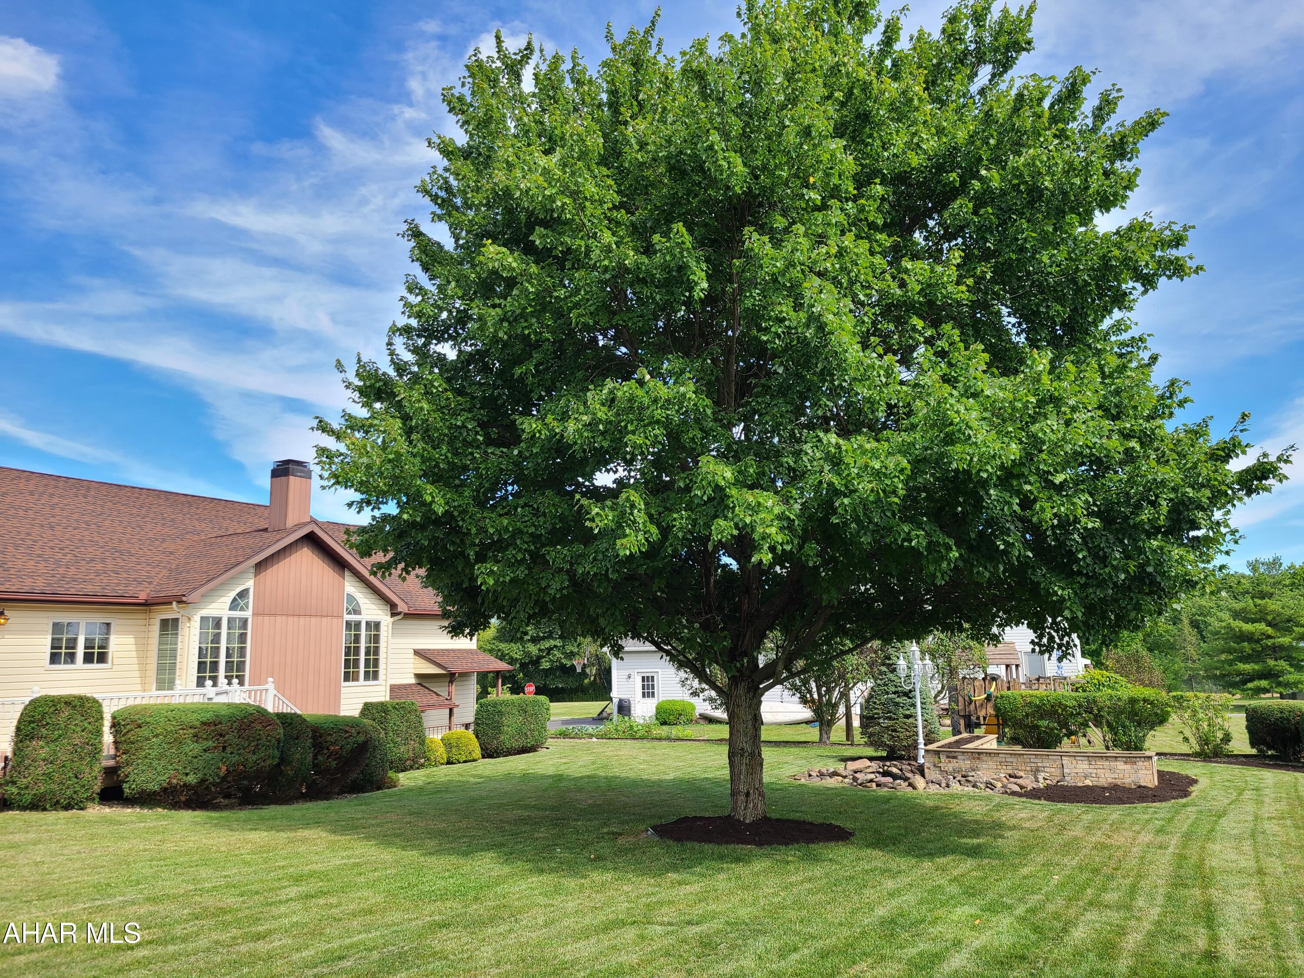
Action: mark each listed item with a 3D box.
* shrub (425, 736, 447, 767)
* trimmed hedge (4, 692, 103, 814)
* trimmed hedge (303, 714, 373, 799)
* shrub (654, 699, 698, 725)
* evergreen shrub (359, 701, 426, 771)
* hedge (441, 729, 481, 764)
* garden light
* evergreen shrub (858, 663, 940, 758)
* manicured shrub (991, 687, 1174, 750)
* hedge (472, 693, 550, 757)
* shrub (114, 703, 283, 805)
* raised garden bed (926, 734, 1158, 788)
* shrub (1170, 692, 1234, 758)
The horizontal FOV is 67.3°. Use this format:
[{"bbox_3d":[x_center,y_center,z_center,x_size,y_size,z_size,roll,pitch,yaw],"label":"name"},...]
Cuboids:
[{"bbox_3d":[-4.216,5.058,18.900,0.530,0.550,0.530,-6,-11,27],"label":"shrub"},{"bbox_3d":[-8.718,3.808,14.180,1.300,1.580,1.050,7,-11,-39],"label":"trimmed hedge"},{"bbox_3d":[-5.099,4.261,15.706,1.200,1.240,1.100,5,-10,-30],"label":"trimmed hedge"},{"bbox_3d":[0.961,8.907,39.129,1.650,0.944,1.400,0,-9,0],"label":"shrub"},{"bbox_3d":[-4.768,4.518,18.000,1.060,1.250,1.060,-6,-11,27],"label":"evergreen shrub"},{"bbox_3d":[-3.772,5.089,19.400,0.750,0.630,0.750,-1,-9,0],"label":"hedge"},{"bbox_3d":[4.586,3.743,17.200,0.610,2.090,0.610,-6,-11,27],"label":"garden light"},{"bbox_3d":[4.704,4.013,18.500,1.450,2.000,1.450,-6,-11,27],"label":"evergreen shrub"},{"bbox_3d":[8.487,4.562,19.400,3.219,1.127,1.207,-6,-11,27],"label":"manicured shrub"},{"bbox_3d":[-3.399,5.730,23.694,1.100,1.400,1.900,-5,-10,27],"label":"hedge"},{"bbox_3d":[-6.324,3.659,13.700,1.400,1.260,2.050,-6,-11,27],"label":"shrub"},{"bbox_3d":[6.923,4.892,17.729,3.675,0.560,2.923,-3,-9,18],"label":"raised garden bed"},{"bbox_3d":[10.372,4.447,18.500,1.080,1.180,0.980,-6,-11,27],"label":"shrub"}]

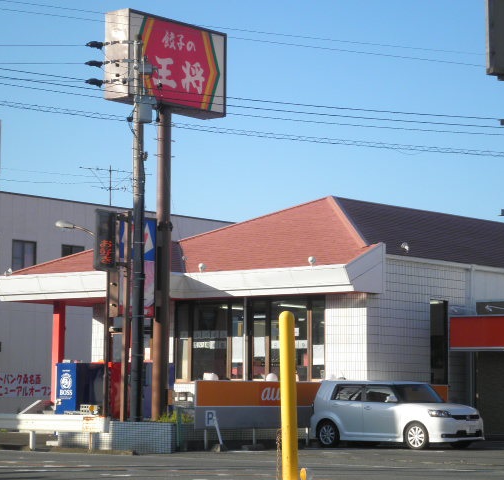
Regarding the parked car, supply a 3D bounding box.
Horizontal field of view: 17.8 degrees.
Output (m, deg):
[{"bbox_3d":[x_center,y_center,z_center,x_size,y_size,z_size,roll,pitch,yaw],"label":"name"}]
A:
[{"bbox_3d":[3.420,4.165,38.450,4.200,1.620,1.780,-4,-7,41],"label":"parked car"}]

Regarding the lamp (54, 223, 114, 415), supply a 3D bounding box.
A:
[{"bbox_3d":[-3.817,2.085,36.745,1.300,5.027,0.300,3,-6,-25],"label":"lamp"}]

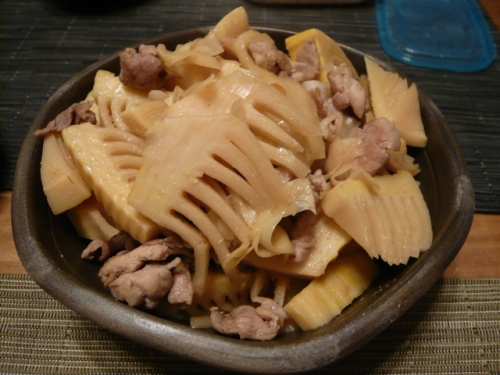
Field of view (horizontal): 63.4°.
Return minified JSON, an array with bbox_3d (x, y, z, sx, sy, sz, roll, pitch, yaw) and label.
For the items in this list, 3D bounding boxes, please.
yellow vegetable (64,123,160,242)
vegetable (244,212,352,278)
[{"bbox_3d":[-0.087,-0.004,0.262,0.041,0.018,0.071,-41,61,-6],"label":"yellow vegetable"},{"bbox_3d":[0.030,0.036,0.248,0.059,0.014,0.038,7,45,3],"label":"vegetable"}]

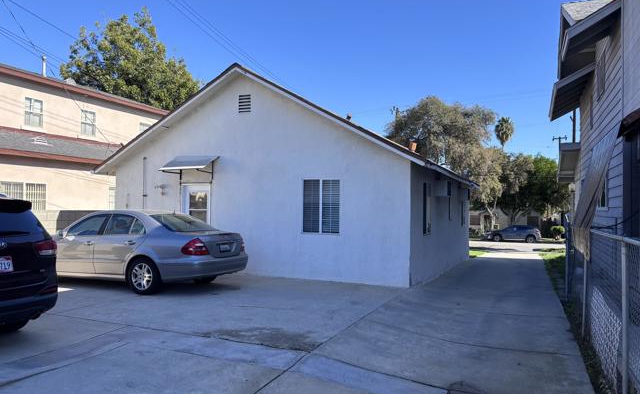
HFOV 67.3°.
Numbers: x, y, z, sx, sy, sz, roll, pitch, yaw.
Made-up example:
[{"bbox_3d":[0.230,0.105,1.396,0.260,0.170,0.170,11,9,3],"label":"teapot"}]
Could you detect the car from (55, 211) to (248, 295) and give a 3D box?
[{"bbox_3d":[-3.770,1.000,9.620,4.820,1.450,1.820,0,-1,27],"label":"car"}]

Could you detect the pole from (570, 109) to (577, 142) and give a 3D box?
[{"bbox_3d":[23.700,-2.400,45.000,0.320,13.000,0.320,0,-1,23],"label":"pole"}]

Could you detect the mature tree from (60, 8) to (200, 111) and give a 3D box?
[{"bbox_3d":[-12.600,-5.200,32.000,8.400,14.500,8.200,0,-1,23],"label":"mature tree"}]

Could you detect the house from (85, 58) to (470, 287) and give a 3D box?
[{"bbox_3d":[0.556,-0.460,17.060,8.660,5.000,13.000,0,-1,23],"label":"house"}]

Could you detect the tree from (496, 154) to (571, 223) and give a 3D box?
[{"bbox_3d":[21.393,0.000,47.500,7.300,8.500,7.000,0,-1,23],"label":"tree"}]

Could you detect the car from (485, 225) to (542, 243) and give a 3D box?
[{"bbox_3d":[17.500,3.380,43.400,4.720,1.640,1.880,0,-1,23],"label":"car"}]

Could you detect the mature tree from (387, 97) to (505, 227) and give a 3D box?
[{"bbox_3d":[12.300,-2.900,47.000,11.300,13.900,10.500,0,-1,23],"label":"mature tree"}]

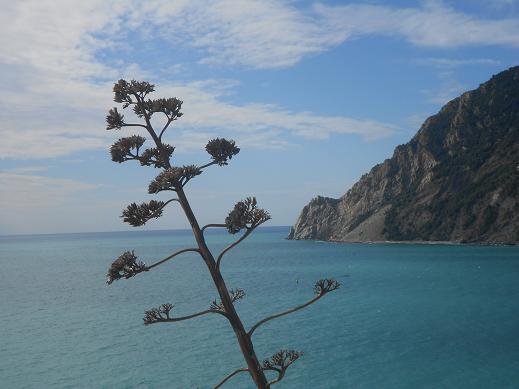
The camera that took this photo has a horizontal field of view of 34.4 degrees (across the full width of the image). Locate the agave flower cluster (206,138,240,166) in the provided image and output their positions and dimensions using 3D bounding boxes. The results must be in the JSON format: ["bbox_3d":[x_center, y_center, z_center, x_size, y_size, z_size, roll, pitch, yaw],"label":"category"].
[{"bbox_3d":[-0.262,-0.305,6.100,0.242,0.197,0.242,-2,-2,0],"label":"agave flower cluster"}]

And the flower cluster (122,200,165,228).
[{"bbox_3d":[-0.822,0.135,5.950,0.292,0.179,0.248,-2,-2,0],"label":"flower cluster"}]

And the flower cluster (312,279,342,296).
[{"bbox_3d":[0.479,0.665,6.000,0.196,0.125,0.177,-2,-2,0],"label":"flower cluster"}]

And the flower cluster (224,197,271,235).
[{"bbox_3d":[-0.085,0.149,5.950,0.320,0.261,0.272,-2,-2,0],"label":"flower cluster"}]

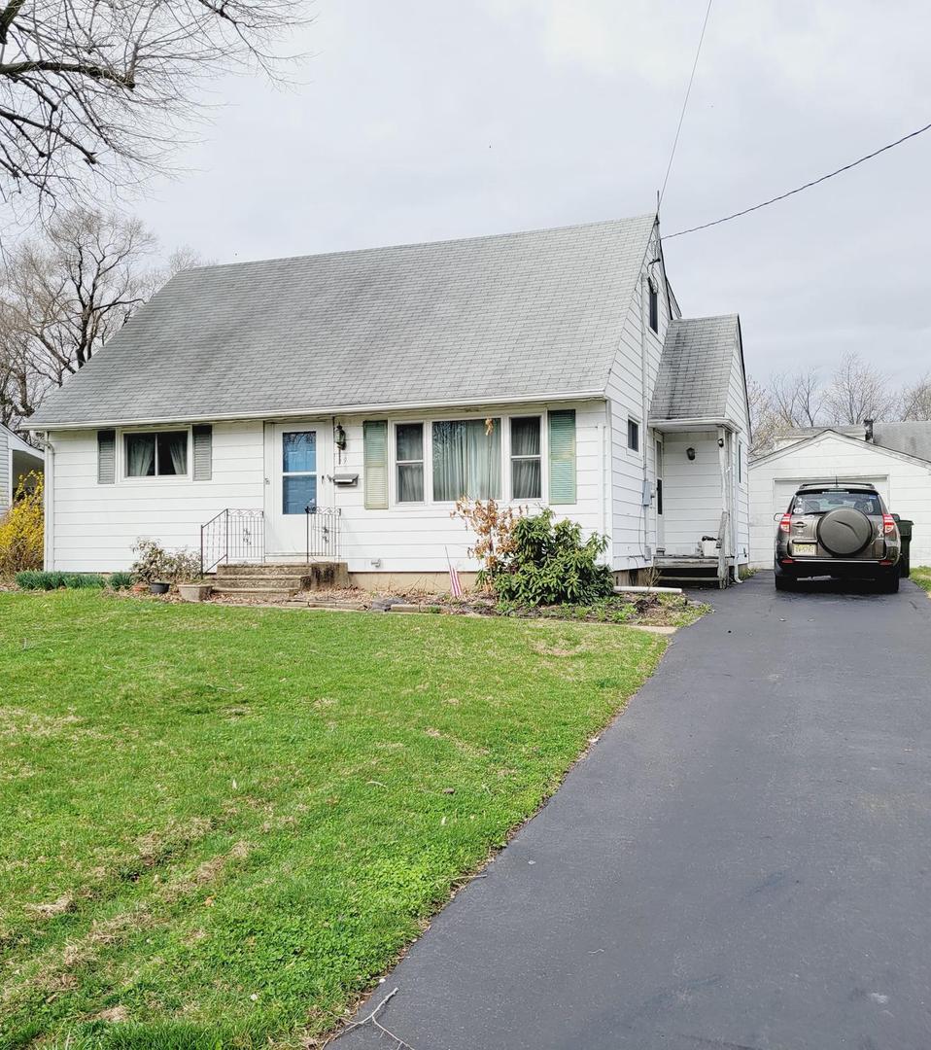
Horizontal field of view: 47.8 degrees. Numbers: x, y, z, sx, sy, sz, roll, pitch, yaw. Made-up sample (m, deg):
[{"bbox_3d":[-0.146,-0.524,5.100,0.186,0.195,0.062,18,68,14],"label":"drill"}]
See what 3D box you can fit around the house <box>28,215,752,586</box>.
[{"bbox_3d":[-0.689,-2.277,20.695,11.450,6.720,9.700,-1,-1,19],"label":"house"}]

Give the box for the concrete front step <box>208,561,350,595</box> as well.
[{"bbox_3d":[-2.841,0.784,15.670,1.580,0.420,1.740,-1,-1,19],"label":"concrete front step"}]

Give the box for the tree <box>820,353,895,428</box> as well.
[{"bbox_3d":[25.415,-5.350,67.872,5.600,11.583,5.600,-1,-1,19],"label":"tree"}]

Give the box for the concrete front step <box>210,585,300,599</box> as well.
[{"bbox_3d":[-3.042,0.971,14.953,1.410,0.160,0.380,-1,-1,19],"label":"concrete front step"}]

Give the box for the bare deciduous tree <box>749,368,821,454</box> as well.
[{"bbox_3d":[16.248,-3.640,53.904,5.000,8.731,5.000,-1,-1,19],"label":"bare deciduous tree"}]

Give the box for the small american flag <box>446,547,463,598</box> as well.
[{"bbox_3d":[-0.159,0.632,14.040,0.140,0.701,0.080,-13,0,19],"label":"small american flag"}]

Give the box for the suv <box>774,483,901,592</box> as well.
[{"bbox_3d":[6.108,0.161,17.304,1.860,1.740,4.600,-1,-1,19],"label":"suv"}]

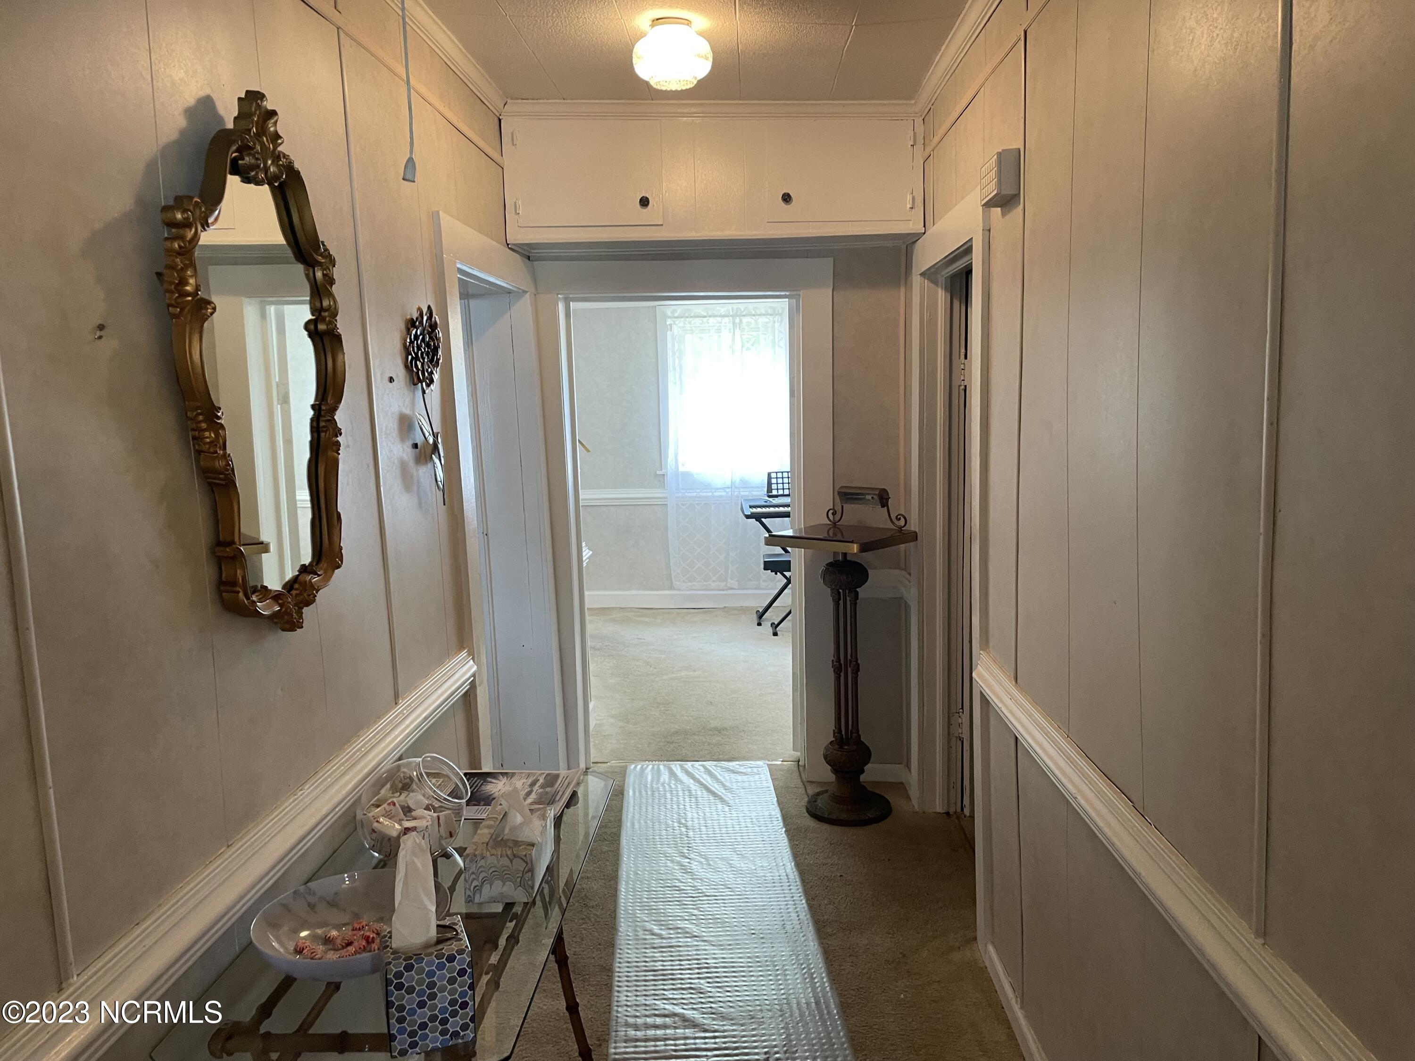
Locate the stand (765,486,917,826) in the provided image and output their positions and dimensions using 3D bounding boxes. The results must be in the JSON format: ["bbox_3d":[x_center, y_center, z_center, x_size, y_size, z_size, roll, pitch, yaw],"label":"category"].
[{"bbox_3d":[0.522,0.471,4.120,0.430,1.260,0.380,5,10,43],"label":"stand"}]

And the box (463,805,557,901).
[{"bbox_3d":[-0.369,0.607,2.003,0.121,0.090,0.221,-1,7,2],"label":"box"}]

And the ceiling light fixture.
[{"bbox_3d":[-0.097,-1.314,2.931,0.218,0.168,0.218,-1,7,3],"label":"ceiling light fixture"}]

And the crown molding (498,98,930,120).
[{"bbox_3d":[0.011,-1.480,3.726,1.486,0.055,0.050,0,7,1],"label":"crown molding"}]

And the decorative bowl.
[{"bbox_3d":[-0.573,0.656,1.730,0.308,0.075,0.308,-1,7,3],"label":"decorative bowl"}]

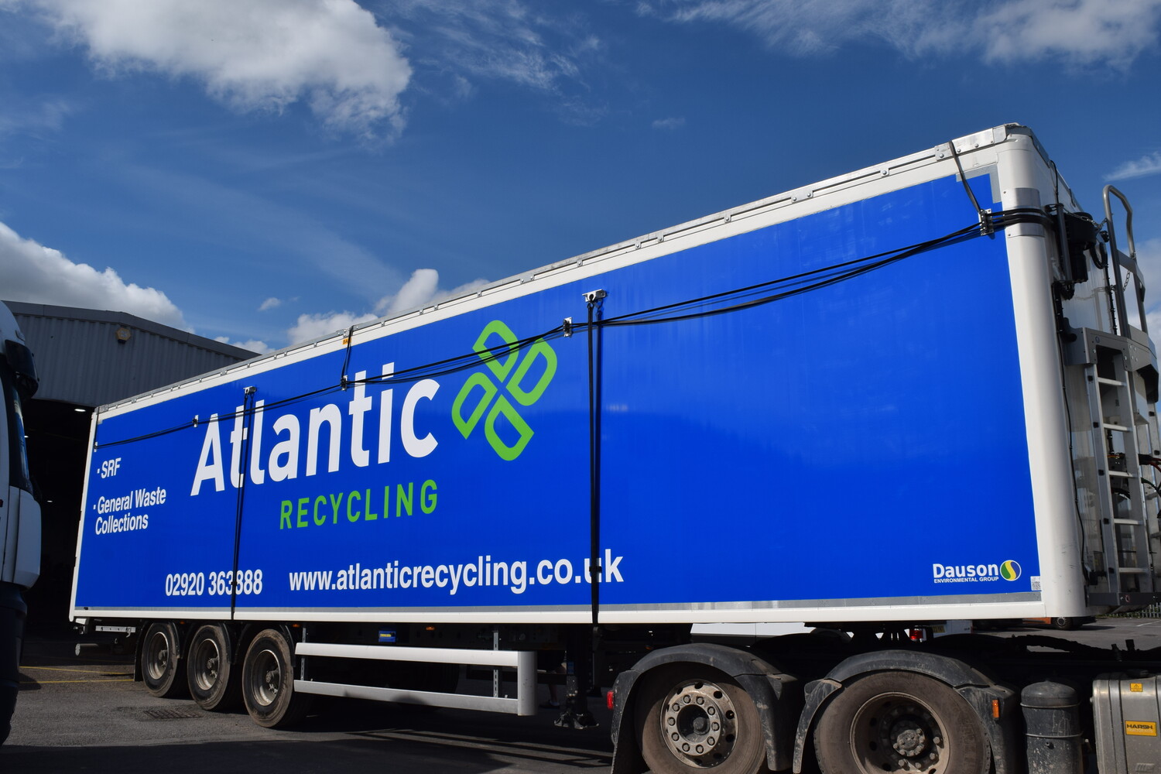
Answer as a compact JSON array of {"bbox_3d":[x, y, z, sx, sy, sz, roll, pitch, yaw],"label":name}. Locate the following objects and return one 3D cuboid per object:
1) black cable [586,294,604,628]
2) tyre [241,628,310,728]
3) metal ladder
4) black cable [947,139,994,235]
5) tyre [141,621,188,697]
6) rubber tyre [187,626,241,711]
[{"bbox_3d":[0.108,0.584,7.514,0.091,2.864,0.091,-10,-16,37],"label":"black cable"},{"bbox_3d":[-3.458,3.350,10.072,1.042,1.042,0.374,-9,-17,37],"label":"tyre"},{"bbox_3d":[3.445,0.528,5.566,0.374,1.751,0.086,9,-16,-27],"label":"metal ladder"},{"bbox_3d":[2.657,-1.390,5.969,0.192,0.769,0.071,-11,-18,37],"label":"black cable"},{"bbox_3d":[-5.403,3.575,11.586,1.042,1.042,0.374,-9,-17,37],"label":"tyre"},{"bbox_3d":[-4.459,3.459,10.852,1.042,1.042,0.374,-9,-17,37],"label":"rubber tyre"}]

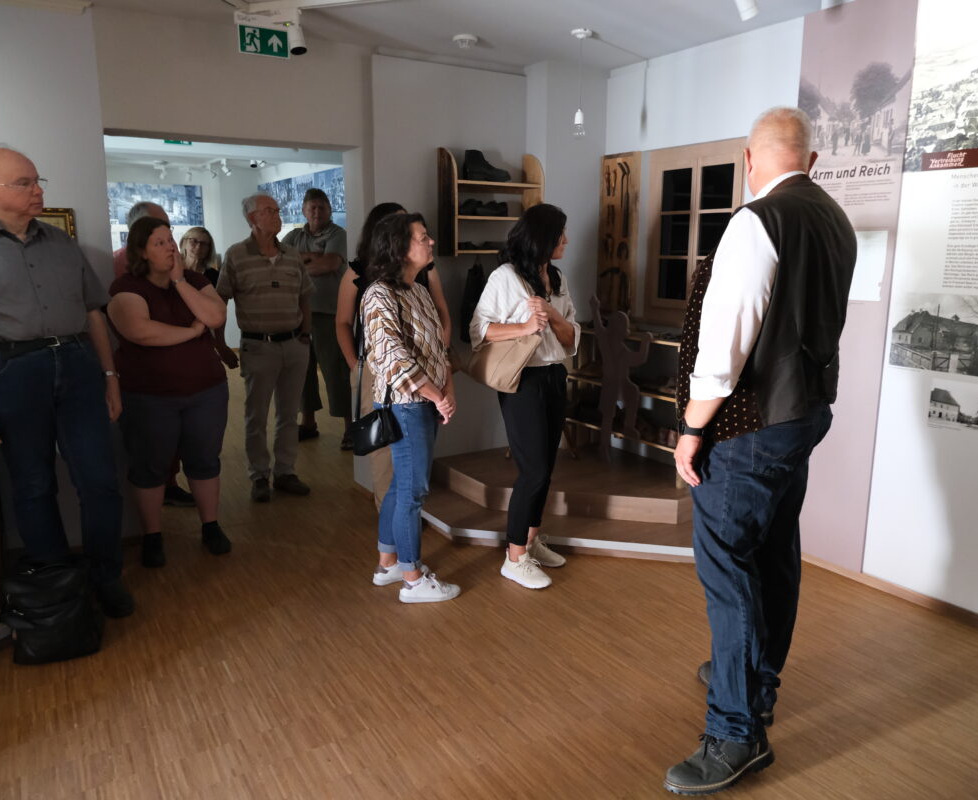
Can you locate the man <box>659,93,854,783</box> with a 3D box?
[{"bbox_3d":[0.764,0.129,2.165,0.480,1.800,0.570,7,12,31],"label":"man"}]

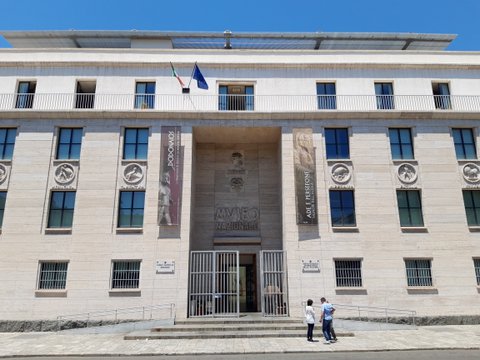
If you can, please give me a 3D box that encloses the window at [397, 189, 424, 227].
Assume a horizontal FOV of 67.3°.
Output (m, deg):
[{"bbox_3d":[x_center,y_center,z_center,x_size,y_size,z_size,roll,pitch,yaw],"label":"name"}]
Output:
[{"bbox_3d":[9.155,1.531,19.360,1.310,1.983,0.220,0,-14,-1],"label":"window"}]

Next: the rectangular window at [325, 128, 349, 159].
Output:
[{"bbox_3d":[5.456,-2.028,20.205,1.310,1.842,0.220,0,-14,-1],"label":"rectangular window"}]

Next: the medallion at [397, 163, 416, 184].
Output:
[{"bbox_3d":[9.447,-0.373,20.282,1.148,1.206,0.180,0,-14,-1],"label":"medallion"}]

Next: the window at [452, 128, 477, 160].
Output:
[{"bbox_3d":[13.373,-2.153,21.454,1.450,1.960,0.200,0,-15,-1],"label":"window"}]

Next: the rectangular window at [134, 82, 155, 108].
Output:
[{"bbox_3d":[-6.104,-5.439,23.264,1.270,1.870,0.200,0,-15,-1],"label":"rectangular window"}]

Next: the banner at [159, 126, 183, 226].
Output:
[{"bbox_3d":[-3.760,-0.297,19.378,1.082,5.497,0.080,0,-14,-1],"label":"banner"}]

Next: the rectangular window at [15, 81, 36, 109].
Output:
[{"bbox_3d":[-13.456,-5.344,22.681,1.119,1.915,0.200,0,-14,-1],"label":"rectangular window"}]

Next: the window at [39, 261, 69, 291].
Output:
[{"bbox_3d":[-9.365,4.776,18.105,1.492,1.434,0.220,0,-14,-1],"label":"window"}]

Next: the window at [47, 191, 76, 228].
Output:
[{"bbox_3d":[-9.663,1.613,19.607,1.369,2.043,0.200,0,-14,-1],"label":"window"}]

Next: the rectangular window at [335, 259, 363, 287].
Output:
[{"bbox_3d":[5.528,4.730,18.411,1.464,1.409,0.220,0,-14,-1],"label":"rectangular window"}]

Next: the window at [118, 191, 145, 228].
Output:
[{"bbox_3d":[-5.910,1.620,19.681,1.425,2.051,0.200,0,-14,-1],"label":"window"}]

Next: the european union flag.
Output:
[{"bbox_3d":[-2.120,-5.565,19.356,0.857,1.677,0.450,0,-14,-1],"label":"european union flag"}]

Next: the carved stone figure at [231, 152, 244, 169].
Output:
[{"bbox_3d":[-0.136,-1.185,21.852,0.818,1.016,0.200,0,-14,-1],"label":"carved stone figure"}]

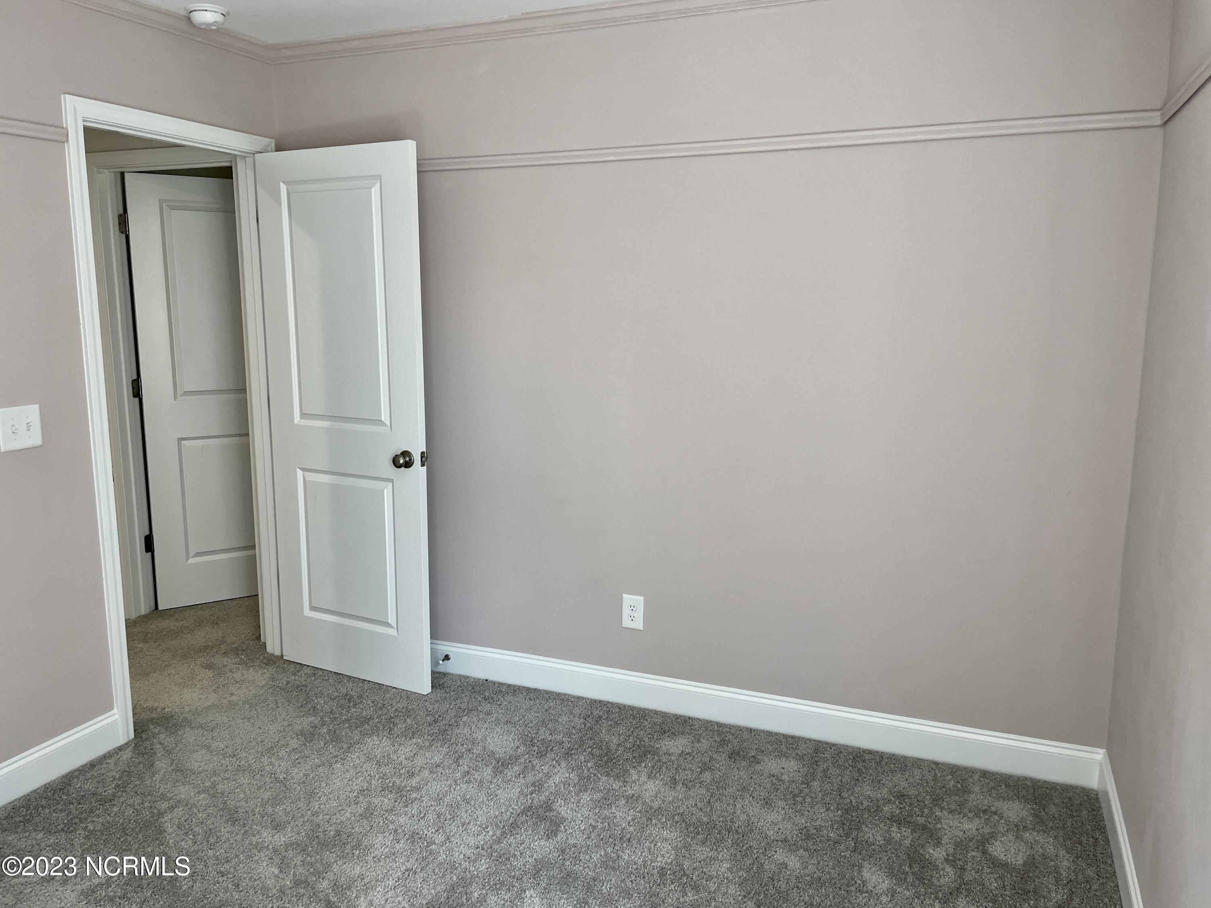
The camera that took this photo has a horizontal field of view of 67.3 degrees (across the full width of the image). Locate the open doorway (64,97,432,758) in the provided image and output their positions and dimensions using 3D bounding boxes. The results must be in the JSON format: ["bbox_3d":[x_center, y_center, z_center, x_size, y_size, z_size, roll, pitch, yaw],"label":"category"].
[{"bbox_3d":[-1.189,-0.104,3.231,0.870,2.117,0.905,4,10,22],"label":"open doorway"}]

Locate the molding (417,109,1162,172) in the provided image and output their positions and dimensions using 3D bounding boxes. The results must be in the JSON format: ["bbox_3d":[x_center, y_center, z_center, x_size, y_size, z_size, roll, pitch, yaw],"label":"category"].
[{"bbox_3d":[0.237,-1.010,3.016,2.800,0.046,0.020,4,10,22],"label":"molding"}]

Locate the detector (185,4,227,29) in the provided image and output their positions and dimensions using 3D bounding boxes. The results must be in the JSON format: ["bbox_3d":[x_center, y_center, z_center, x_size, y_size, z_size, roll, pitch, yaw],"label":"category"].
[{"bbox_3d":[-1.333,-1.465,3.054,0.130,0.048,0.130,0,9,0],"label":"detector"}]

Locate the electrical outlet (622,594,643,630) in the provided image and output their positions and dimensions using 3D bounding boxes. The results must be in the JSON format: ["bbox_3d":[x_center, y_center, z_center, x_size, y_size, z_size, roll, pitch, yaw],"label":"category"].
[{"bbox_3d":[0.101,0.581,3.335,0.079,0.124,0.008,4,10,22],"label":"electrical outlet"}]

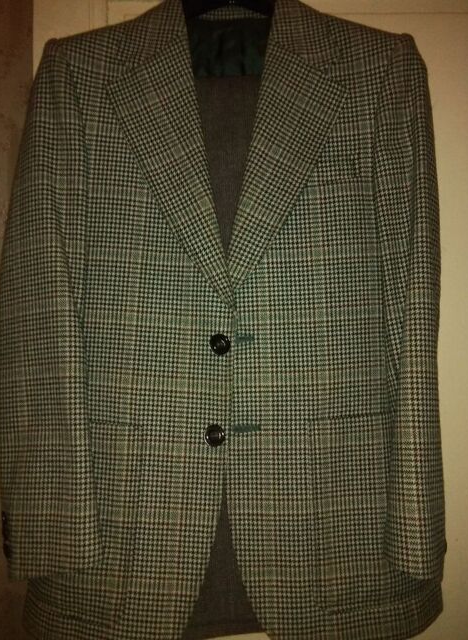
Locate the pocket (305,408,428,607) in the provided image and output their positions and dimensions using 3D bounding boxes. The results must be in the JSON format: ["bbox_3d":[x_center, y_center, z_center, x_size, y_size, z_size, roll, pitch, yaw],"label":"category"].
[{"bbox_3d":[0.164,0.223,0.625,0.147,0.217,0.025,-2,0,-17],"label":"pocket"}]

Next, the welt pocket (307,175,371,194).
[{"bbox_3d":[0.124,-0.161,0.615,0.082,0.021,0.012,0,0,-9],"label":"welt pocket"}]

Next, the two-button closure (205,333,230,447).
[{"bbox_3d":[-0.019,0.080,0.603,0.025,0.130,0.013,2,0,0],"label":"two-button closure"}]

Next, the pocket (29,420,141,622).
[{"bbox_3d":[-0.182,0.238,0.625,0.143,0.220,0.025,3,1,19],"label":"pocket"}]

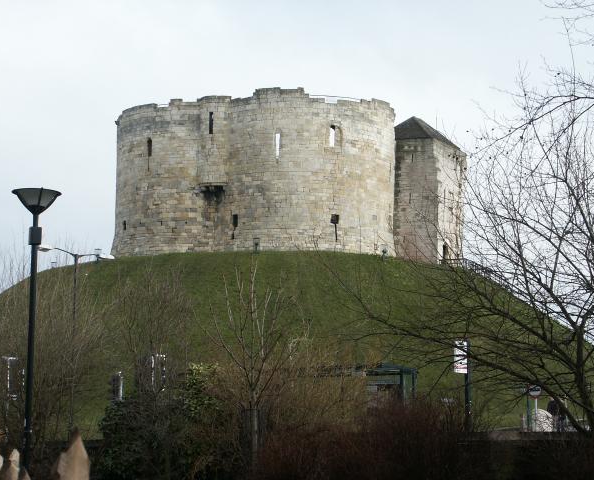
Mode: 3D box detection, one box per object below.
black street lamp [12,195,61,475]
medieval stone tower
[{"bbox_3d":[-3.759,1.577,22.450,0.700,4.650,0.700,1,-6,0],"label":"black street lamp"},{"bbox_3d":[-0.330,-3.707,130.145,26.908,12.922,23.278,-1,-6,22],"label":"medieval stone tower"}]

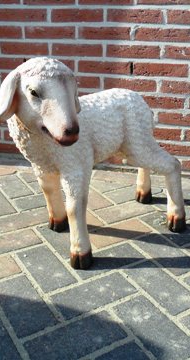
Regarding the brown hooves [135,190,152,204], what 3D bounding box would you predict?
[{"bbox_3d":[0.172,0.054,1.308,0.049,0.042,0.045,-15,27,-37],"label":"brown hooves"}]

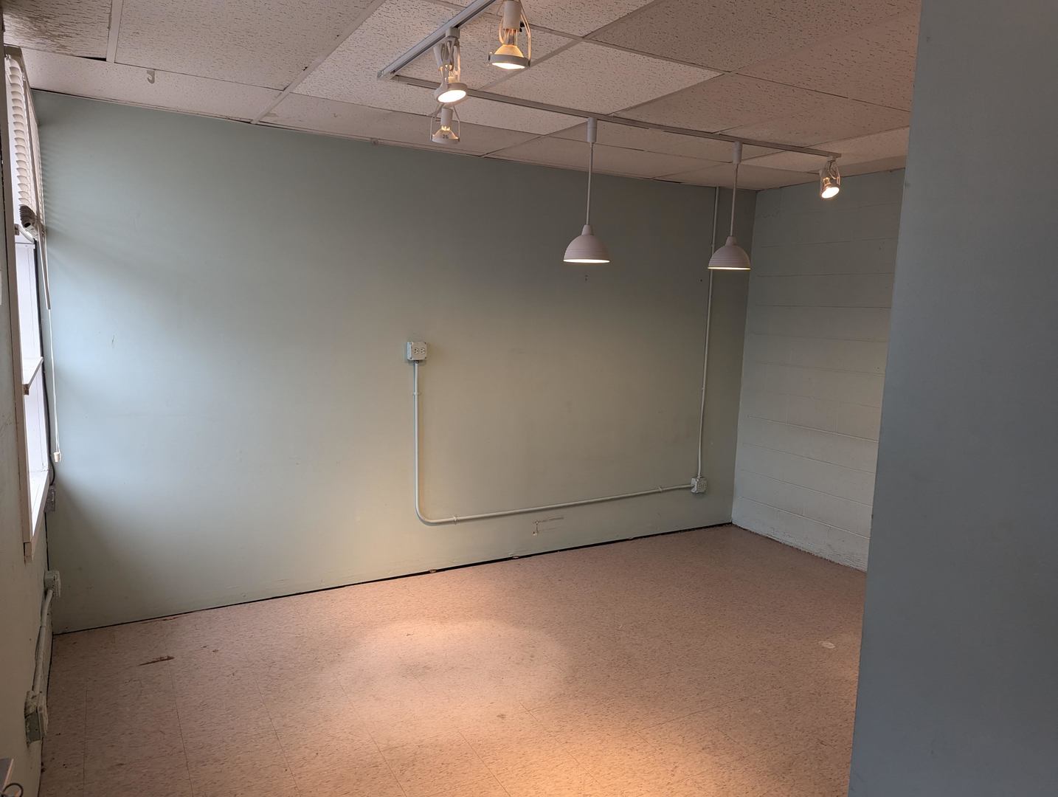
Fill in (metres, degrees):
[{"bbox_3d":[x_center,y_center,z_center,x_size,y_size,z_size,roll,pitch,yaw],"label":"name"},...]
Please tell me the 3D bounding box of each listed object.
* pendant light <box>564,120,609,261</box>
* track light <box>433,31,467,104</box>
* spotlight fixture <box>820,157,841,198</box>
[{"bbox_3d":[0.265,-0.912,3.224,0.202,0.610,0.202,2,8,0],"label":"pendant light"},{"bbox_3d":[-0.234,-0.994,2.194,0.110,0.205,0.105,3,8,5],"label":"track light"},{"bbox_3d":[1.604,-1.176,3.913,0.105,0.200,0.125,-5,10,-42],"label":"spotlight fixture"}]

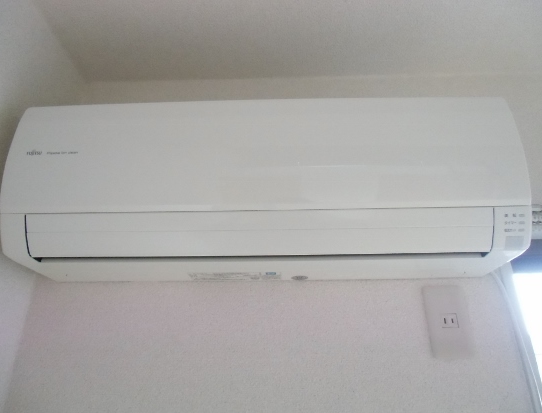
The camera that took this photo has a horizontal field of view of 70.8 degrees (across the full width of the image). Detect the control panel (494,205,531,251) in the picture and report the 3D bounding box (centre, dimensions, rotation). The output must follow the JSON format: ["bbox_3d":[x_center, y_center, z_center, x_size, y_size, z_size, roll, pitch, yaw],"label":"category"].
[{"bbox_3d":[0.344,0.033,0.550,0.053,0.060,0.018,-1,-2,1],"label":"control panel"}]

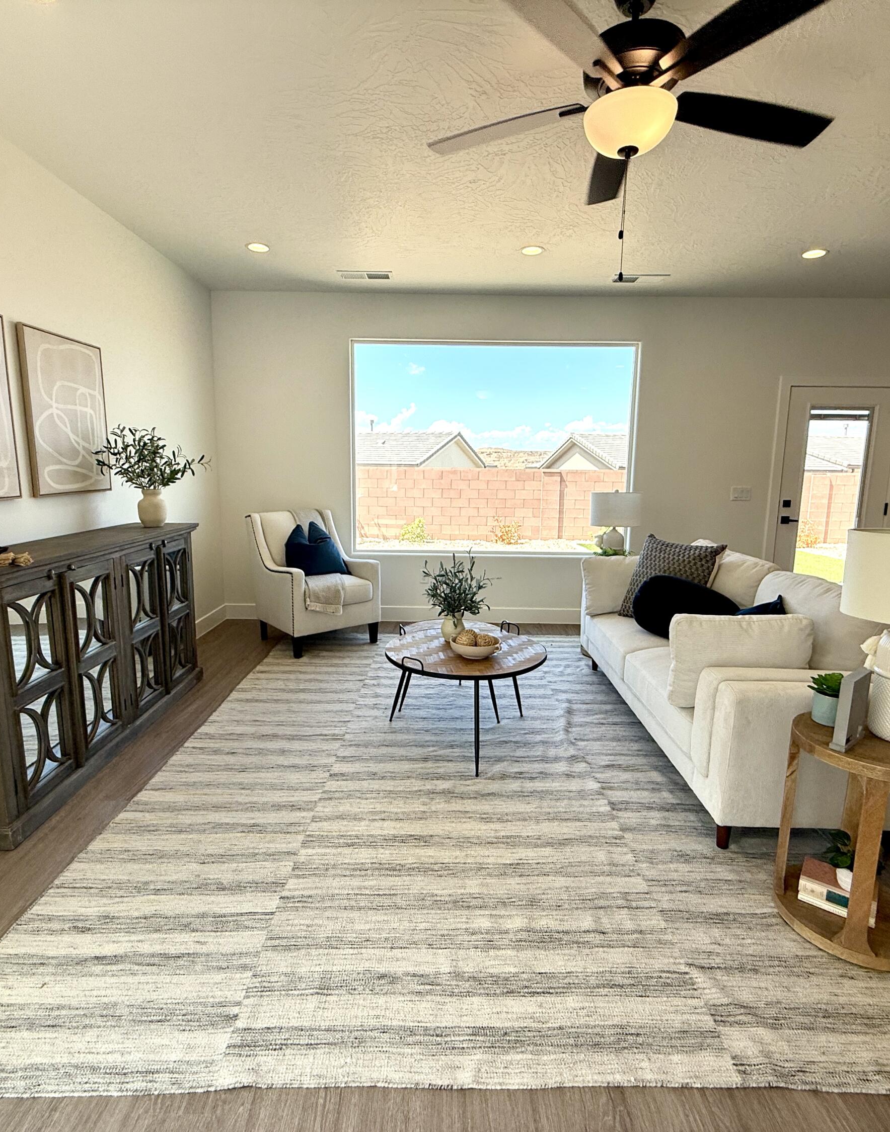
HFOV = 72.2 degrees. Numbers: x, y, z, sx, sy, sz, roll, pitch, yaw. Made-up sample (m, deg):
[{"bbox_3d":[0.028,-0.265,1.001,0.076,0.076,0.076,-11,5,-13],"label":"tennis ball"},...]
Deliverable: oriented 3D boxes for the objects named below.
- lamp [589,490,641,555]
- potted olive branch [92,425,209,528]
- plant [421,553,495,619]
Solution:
[{"bbox_3d":[1.267,-0.260,4.541,0.380,0.620,0.380,1,9,0],"label":"lamp"},{"bbox_3d":[-1.687,-0.528,3.610,0.560,0.600,0.580,1,9,0],"label":"potted olive branch"},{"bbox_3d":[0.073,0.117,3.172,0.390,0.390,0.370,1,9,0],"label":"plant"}]

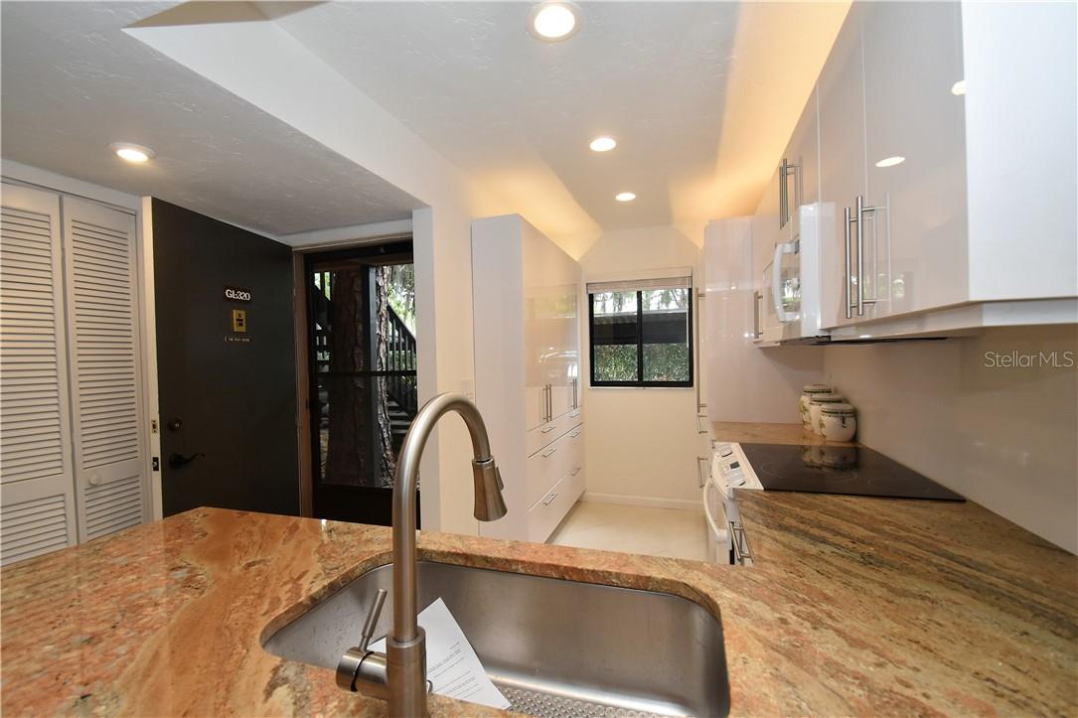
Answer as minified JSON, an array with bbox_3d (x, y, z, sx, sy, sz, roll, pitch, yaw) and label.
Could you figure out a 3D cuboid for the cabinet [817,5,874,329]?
[{"bbox_3d":[0.993,-0.474,1.155,0.385,0.760,0.385,-1,1,18],"label":"cabinet"}]

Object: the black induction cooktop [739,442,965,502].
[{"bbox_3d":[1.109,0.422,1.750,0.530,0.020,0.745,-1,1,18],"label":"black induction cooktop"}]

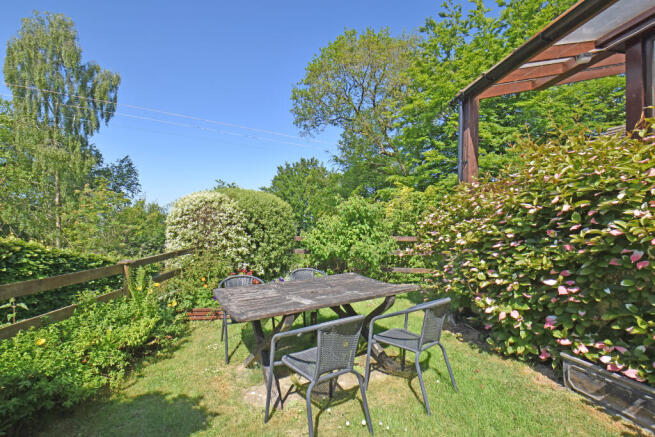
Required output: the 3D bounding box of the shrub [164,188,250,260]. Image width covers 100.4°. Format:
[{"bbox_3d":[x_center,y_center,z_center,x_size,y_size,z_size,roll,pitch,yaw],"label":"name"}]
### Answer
[{"bbox_3d":[-2.600,0.320,5.950,1.800,1.800,1.700,0,0,0],"label":"shrub"}]

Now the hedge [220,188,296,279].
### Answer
[{"bbox_3d":[-1.600,0.335,6.000,1.750,1.950,1.650,0,0,0],"label":"hedge"}]

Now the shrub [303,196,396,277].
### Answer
[{"bbox_3d":[0.470,0.415,5.800,1.920,1.750,1.550,0,0,0],"label":"shrub"}]

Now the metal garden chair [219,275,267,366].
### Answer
[{"bbox_3d":[-0.860,0.985,2.900,0.550,0.730,0.570,0,0,-29],"label":"metal garden chair"}]

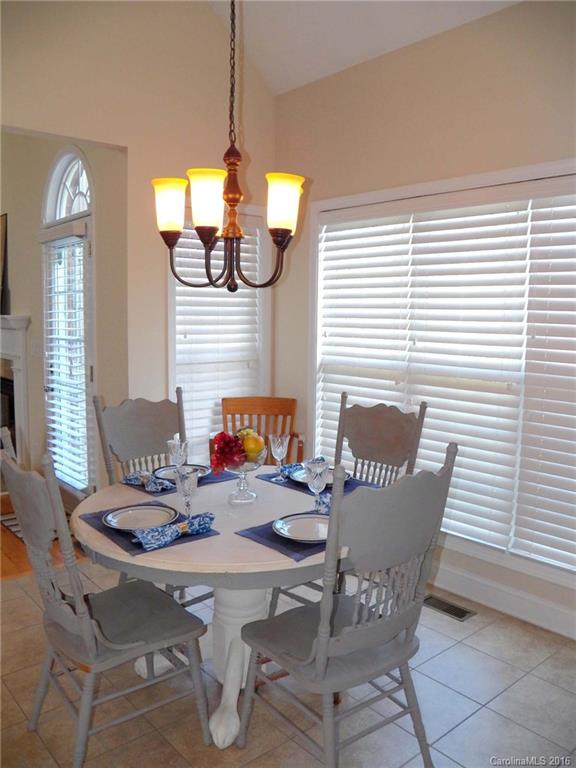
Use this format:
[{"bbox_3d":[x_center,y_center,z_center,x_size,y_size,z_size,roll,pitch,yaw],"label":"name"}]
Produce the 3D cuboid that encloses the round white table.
[{"bbox_3d":[-0.205,0.840,2.481,1.230,0.750,1.230,1,7,0],"label":"round white table"}]

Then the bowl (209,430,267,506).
[{"bbox_3d":[-0.190,0.325,2.495,0.220,0.275,0.210,1,7,0],"label":"bowl"}]

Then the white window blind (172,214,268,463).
[{"bbox_3d":[-0.450,-0.208,4.061,0.690,1.730,0.070,-5,9,-39],"label":"white window blind"}]

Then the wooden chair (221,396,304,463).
[{"bbox_3d":[-0.177,0.599,3.695,0.560,0.950,0.550,1,7,-2],"label":"wooden chair"}]

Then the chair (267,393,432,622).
[{"bbox_3d":[0.256,0.632,2.768,0.485,1.110,0.550,7,9,41],"label":"chair"}]

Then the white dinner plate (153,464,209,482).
[{"bbox_3d":[-0.481,0.405,2.812,0.265,0.025,0.265,1,7,0],"label":"white dinner plate"}]

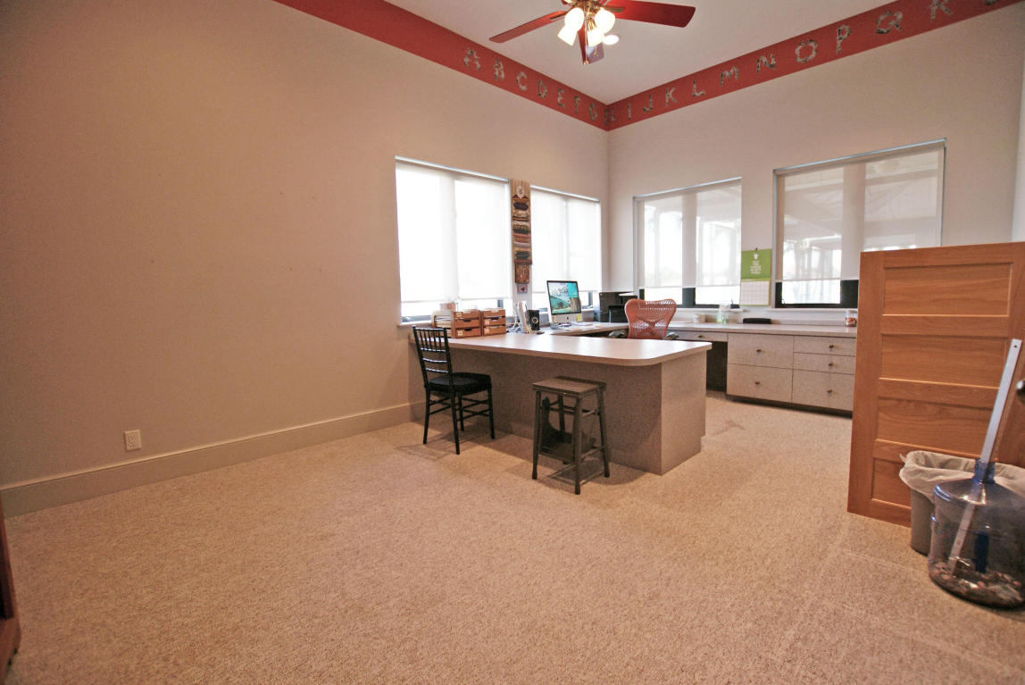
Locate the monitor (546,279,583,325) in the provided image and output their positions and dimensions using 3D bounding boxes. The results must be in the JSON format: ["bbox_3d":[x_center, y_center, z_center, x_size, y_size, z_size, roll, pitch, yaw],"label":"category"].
[{"bbox_3d":[0.586,-0.417,4.750,0.180,0.510,0.520,4,8,44],"label":"monitor"}]

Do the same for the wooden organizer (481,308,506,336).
[{"bbox_3d":[-0.289,-0.207,4.309,0.265,0.245,0.360,-7,8,-42],"label":"wooden organizer"}]

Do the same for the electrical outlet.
[{"bbox_3d":[-2.399,0.618,2.703,0.073,0.118,0.010,-7,8,-42],"label":"electrical outlet"}]

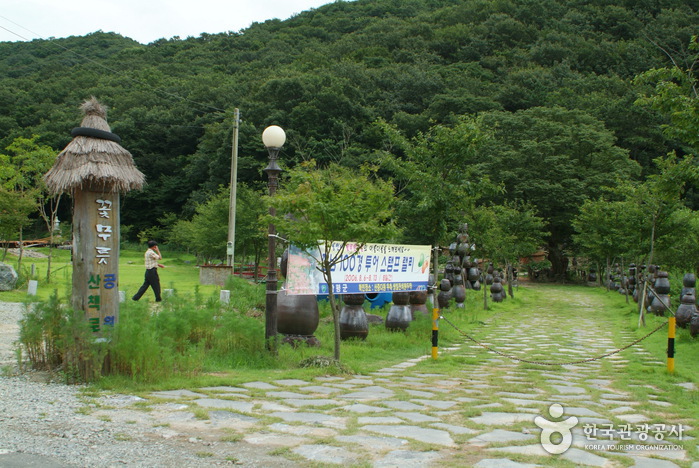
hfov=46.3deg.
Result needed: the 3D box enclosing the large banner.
[{"bbox_3d":[0.237,0.575,13.300,2.860,0.770,0.050,1,-1,-33],"label":"large banner"}]

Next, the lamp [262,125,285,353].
[{"bbox_3d":[-1.154,0.084,12.400,0.350,3.470,0.350,1,-1,0],"label":"lamp"}]

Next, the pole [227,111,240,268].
[{"bbox_3d":[-5.257,-1.858,37.000,0.330,7.700,0.330,2,-1,0],"label":"pole"}]

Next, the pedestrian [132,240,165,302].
[{"bbox_3d":[-5.613,1.047,22.800,0.820,1.680,0.500,1,-1,-3],"label":"pedestrian"}]

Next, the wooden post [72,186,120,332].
[{"bbox_3d":[-3.223,0.554,10.400,0.460,2.320,0.420,1,-1,-37],"label":"wooden post"}]

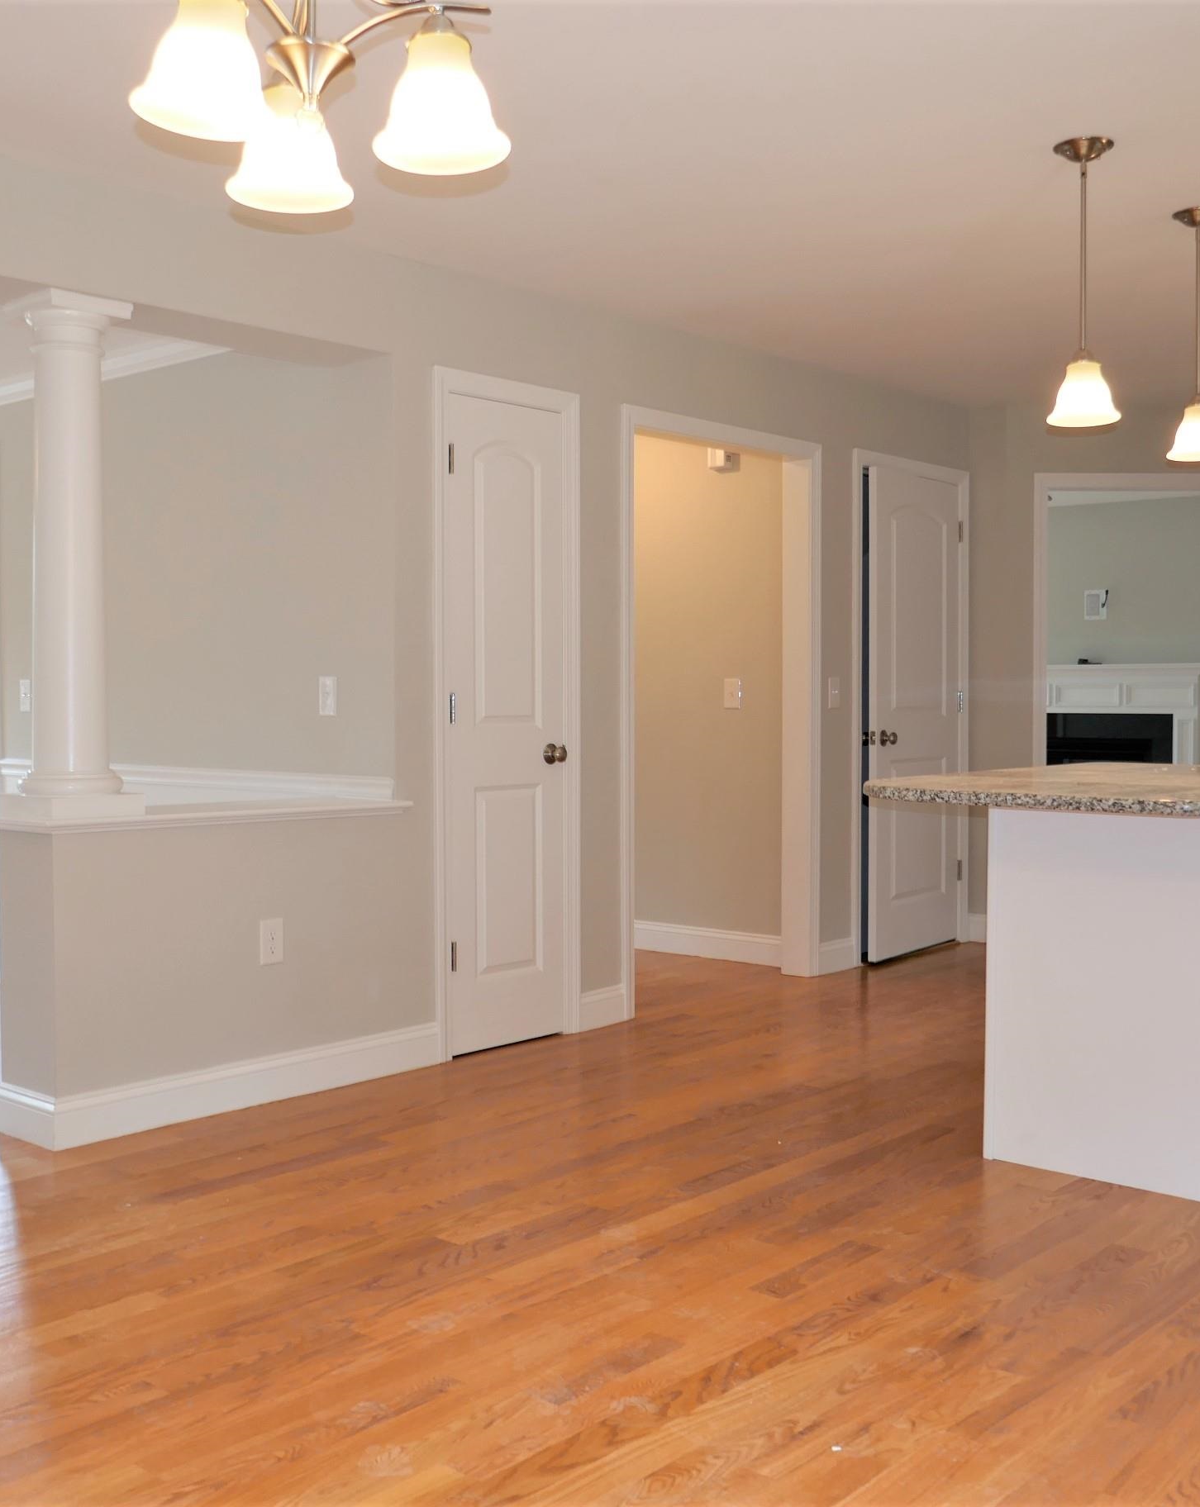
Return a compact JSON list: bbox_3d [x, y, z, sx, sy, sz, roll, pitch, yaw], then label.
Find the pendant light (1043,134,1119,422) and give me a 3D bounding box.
[{"bbox_3d":[1.159,-1.125,3.763,0.180,0.648,0.180,2,3,42],"label":"pendant light"}]

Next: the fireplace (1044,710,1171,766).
[{"bbox_3d":[3.473,0.204,11.076,1.220,0.965,0.300,2,3,42],"label":"fireplace"}]

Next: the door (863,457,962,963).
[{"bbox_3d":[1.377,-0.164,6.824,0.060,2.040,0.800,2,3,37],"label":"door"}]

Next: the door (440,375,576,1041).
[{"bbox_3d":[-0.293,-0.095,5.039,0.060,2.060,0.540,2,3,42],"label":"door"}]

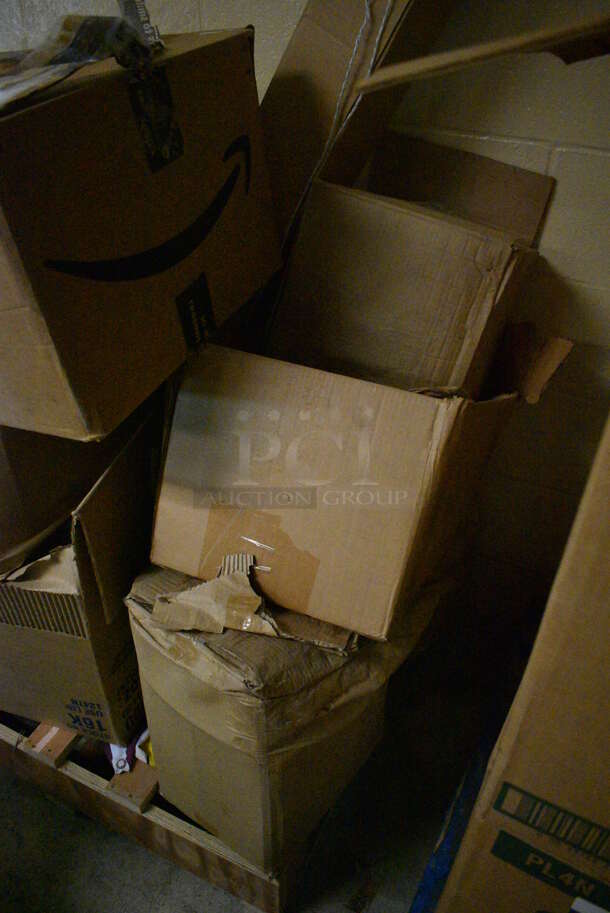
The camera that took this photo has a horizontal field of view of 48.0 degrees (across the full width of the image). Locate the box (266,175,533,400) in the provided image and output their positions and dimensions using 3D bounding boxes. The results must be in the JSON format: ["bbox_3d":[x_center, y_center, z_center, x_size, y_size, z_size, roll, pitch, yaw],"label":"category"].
[{"bbox_3d":[0.165,-0.275,1.150,0.330,0.265,0.205,25,26,19],"label":"box"}]

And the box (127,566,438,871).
[{"bbox_3d":[-0.045,0.316,0.992,0.228,0.410,0.294,25,41,29],"label":"box"}]

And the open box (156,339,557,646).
[{"bbox_3d":[0.054,0.030,1.224,0.433,0.374,0.380,16,12,24],"label":"open box"}]

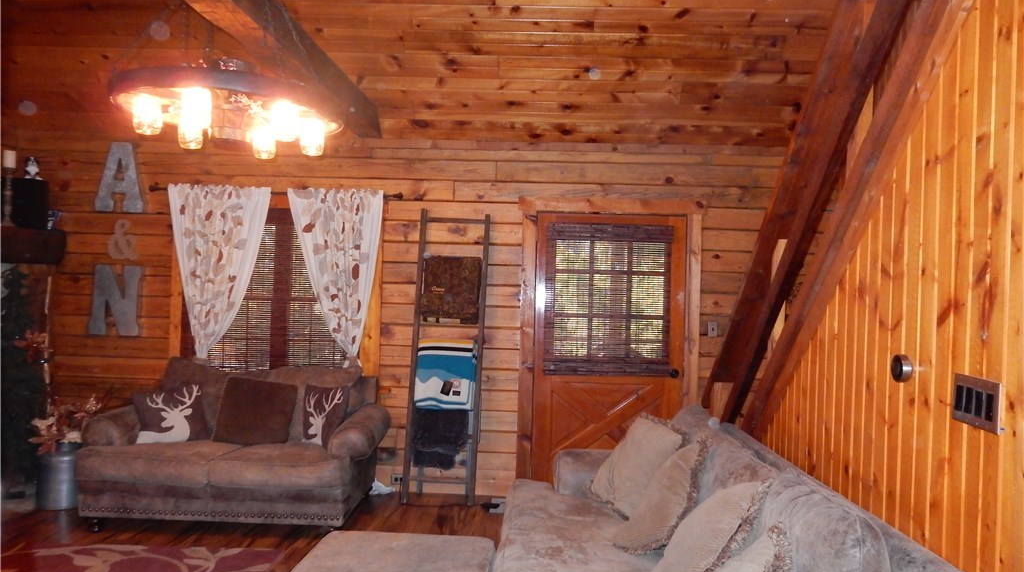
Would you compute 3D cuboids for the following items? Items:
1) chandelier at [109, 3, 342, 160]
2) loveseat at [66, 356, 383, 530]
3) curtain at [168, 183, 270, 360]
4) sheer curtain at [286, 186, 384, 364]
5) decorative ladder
[{"bbox_3d":[-1.087,-0.791,2.863,0.860,0.580,0.860,2,1,2],"label":"chandelier"},{"bbox_3d":[-1.691,0.983,4.798,1.715,0.960,0.950,2,1,2],"label":"loveseat"},{"bbox_3d":[-2.051,-0.077,5.231,0.675,1.250,0.110,2,1,2],"label":"curtain"},{"bbox_3d":[-1.242,-0.054,5.203,0.645,1.250,0.110,2,1,2],"label":"sheer curtain"},{"bbox_3d":[-0.461,0.483,5.150,0.540,2.020,0.250,2,1,2],"label":"decorative ladder"}]

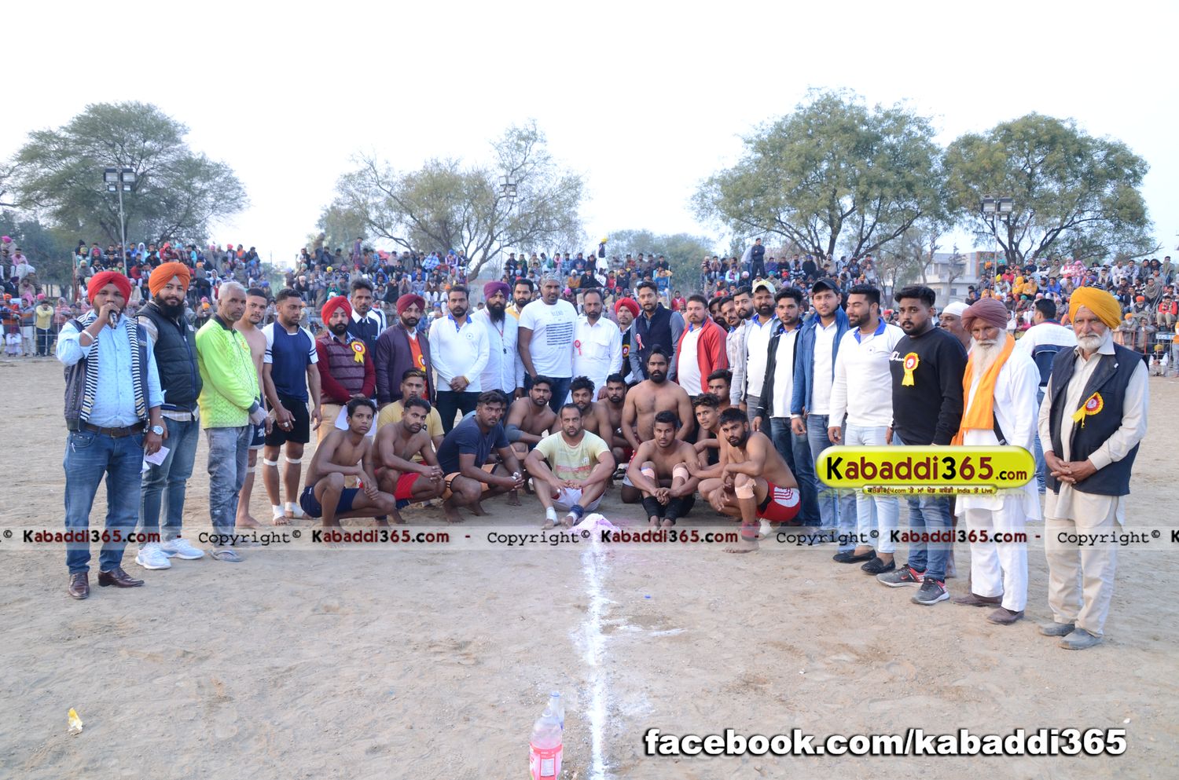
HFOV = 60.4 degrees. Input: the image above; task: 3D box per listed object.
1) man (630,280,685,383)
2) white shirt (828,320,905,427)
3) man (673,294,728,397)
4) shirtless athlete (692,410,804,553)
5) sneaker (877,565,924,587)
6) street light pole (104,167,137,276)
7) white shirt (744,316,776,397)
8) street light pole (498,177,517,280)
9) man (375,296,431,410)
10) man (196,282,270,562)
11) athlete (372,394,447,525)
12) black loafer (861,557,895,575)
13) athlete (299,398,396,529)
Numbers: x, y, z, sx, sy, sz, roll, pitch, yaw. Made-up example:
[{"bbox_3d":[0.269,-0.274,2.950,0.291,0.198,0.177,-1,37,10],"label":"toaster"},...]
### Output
[{"bbox_3d":[0.601,-0.039,9.000,0.530,1.830,0.370,1,5,14],"label":"man"},{"bbox_3d":[1.735,-0.104,6.330,0.470,0.670,0.280,3,6,30],"label":"white shirt"},{"bbox_3d":[0.988,0.034,8.800,0.560,1.720,0.420,3,5,30],"label":"man"},{"bbox_3d":[1.106,0.594,7.044,0.720,0.949,0.600,-2,5,-35],"label":"shirtless athlete"},{"bbox_3d":[1.817,1.077,5.929,0.288,0.120,0.110,-1,6,-22],"label":"sneaker"},{"bbox_3d":[-15.705,-4.264,34.000,1.030,6.200,0.450,-2,5,-30],"label":"street light pole"},{"bbox_3d":[1.342,-0.263,8.000,0.400,0.650,0.260,3,5,28],"label":"white shirt"},{"bbox_3d":[-2.962,-4.539,36.000,0.700,6.200,0.450,0,5,-5],"label":"street light pole"},{"bbox_3d":[-1.531,0.056,8.400,0.520,1.710,0.340,-2,5,-27],"label":"man"},{"bbox_3d":[-2.251,0.192,6.415,0.400,1.731,0.480,3,5,28],"label":"man"},{"bbox_3d":[-1.379,0.506,7.720,0.600,0.930,0.700,-2,5,-27],"label":"athlete"},{"bbox_3d":[1.785,1.082,6.247,0.270,0.085,0.100,-2,6,-31],"label":"black loafer"},{"bbox_3d":[-1.686,0.538,7.063,0.700,0.963,0.600,5,6,45],"label":"athlete"}]

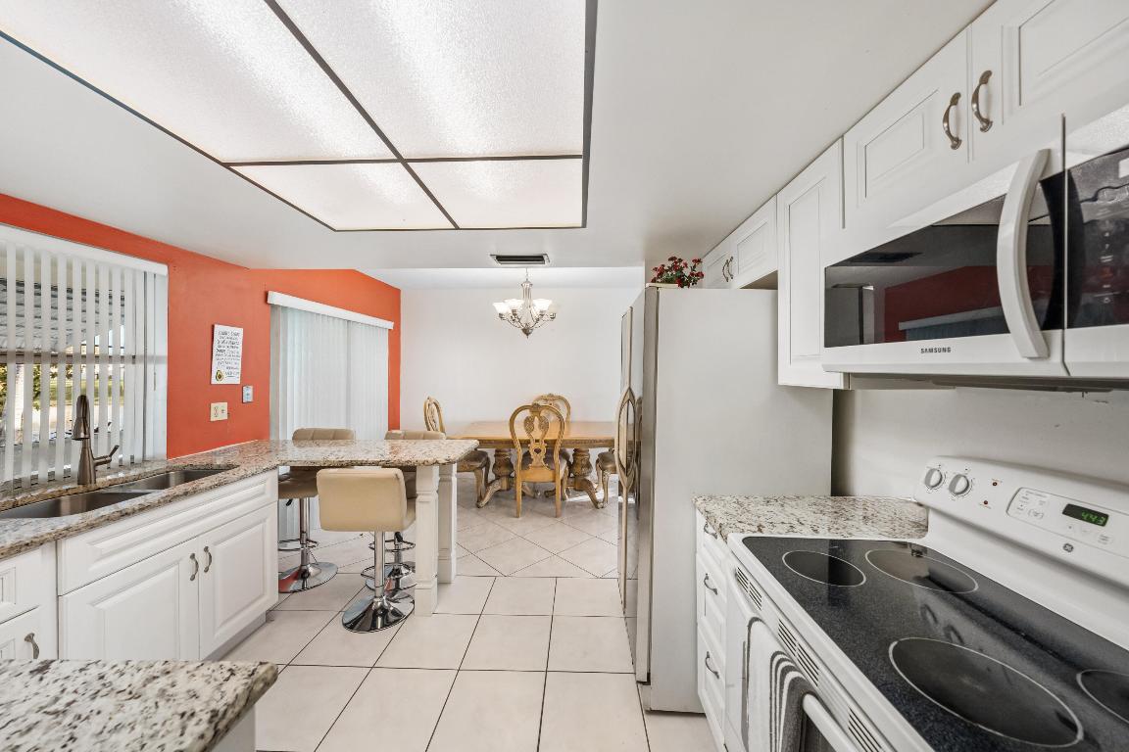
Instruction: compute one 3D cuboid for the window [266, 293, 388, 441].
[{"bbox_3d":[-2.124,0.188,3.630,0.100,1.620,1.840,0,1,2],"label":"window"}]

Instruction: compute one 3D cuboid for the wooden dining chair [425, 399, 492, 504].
[{"bbox_3d":[-1.145,0.789,4.146,0.600,1.090,0.510,0,1,2],"label":"wooden dining chair"}]

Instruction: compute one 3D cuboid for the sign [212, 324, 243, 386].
[{"bbox_3d":[-2.200,-0.137,2.467,0.020,0.375,0.205,0,1,2],"label":"sign"}]

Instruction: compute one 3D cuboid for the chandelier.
[{"bbox_3d":[-0.367,-0.723,3.654,0.630,0.690,0.610,0,1,2],"label":"chandelier"}]

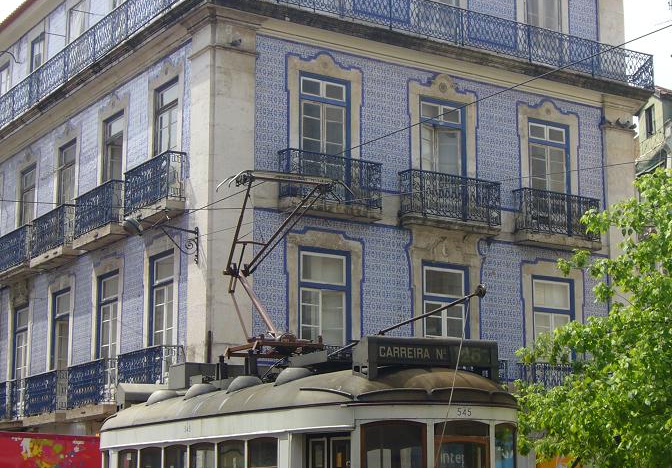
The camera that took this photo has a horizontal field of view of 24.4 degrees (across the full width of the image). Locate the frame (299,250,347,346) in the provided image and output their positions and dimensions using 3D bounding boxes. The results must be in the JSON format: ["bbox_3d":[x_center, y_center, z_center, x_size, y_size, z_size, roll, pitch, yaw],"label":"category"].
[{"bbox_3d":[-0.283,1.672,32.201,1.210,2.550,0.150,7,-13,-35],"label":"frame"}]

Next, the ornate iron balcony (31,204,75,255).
[{"bbox_3d":[-6.966,-0.004,38.609,0.430,1.010,2.460,6,-12,-29],"label":"ornate iron balcony"}]

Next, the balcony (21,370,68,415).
[{"bbox_3d":[-7.046,3.981,38.209,0.500,1.050,2.400,5,-11,-29],"label":"balcony"}]

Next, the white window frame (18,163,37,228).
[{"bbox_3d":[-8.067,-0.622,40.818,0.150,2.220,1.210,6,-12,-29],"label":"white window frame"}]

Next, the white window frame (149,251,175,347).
[{"bbox_3d":[-3.629,1.842,32.804,0.200,2.900,1.290,6,-12,-29],"label":"white window frame"}]

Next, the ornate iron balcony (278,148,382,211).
[{"bbox_3d":[-0.095,-1.074,32.534,2.360,1.020,0.430,7,-13,-36],"label":"ornate iron balcony"}]

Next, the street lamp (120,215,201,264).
[{"bbox_3d":[-3.424,0.137,30.521,1.620,0.810,0.350,6,-12,-29],"label":"street lamp"}]

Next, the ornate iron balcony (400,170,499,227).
[{"bbox_3d":[2.558,-0.740,34.460,2.650,1.010,0.430,7,-13,-36],"label":"ornate iron balcony"}]

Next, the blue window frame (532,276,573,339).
[{"bbox_3d":[5.041,2.451,36.111,1.350,2.880,0.200,7,-13,-36],"label":"blue window frame"}]

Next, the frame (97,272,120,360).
[{"bbox_3d":[-5.151,2.330,35.490,0.200,2.900,1.280,6,-12,-29],"label":"frame"}]

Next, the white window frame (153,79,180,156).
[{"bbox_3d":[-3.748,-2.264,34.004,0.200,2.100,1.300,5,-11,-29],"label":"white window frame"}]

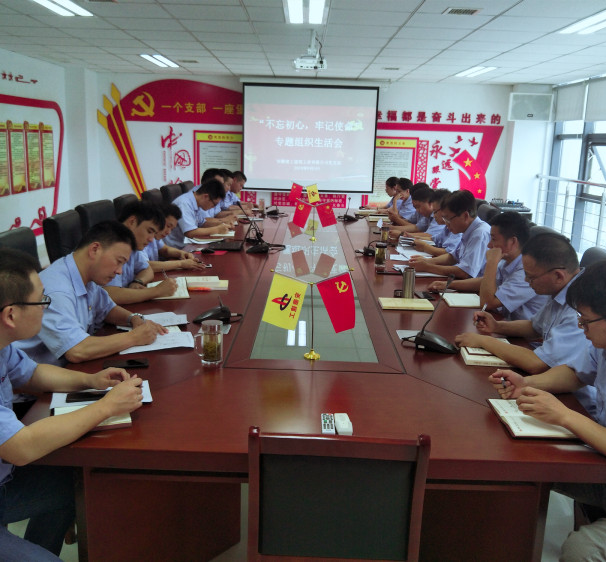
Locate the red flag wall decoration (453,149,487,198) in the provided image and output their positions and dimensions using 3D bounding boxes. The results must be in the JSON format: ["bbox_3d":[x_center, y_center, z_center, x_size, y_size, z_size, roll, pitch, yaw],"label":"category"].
[{"bbox_3d":[2.578,-1.616,8.000,0.540,0.800,0.030,2,13,0],"label":"red flag wall decoration"}]

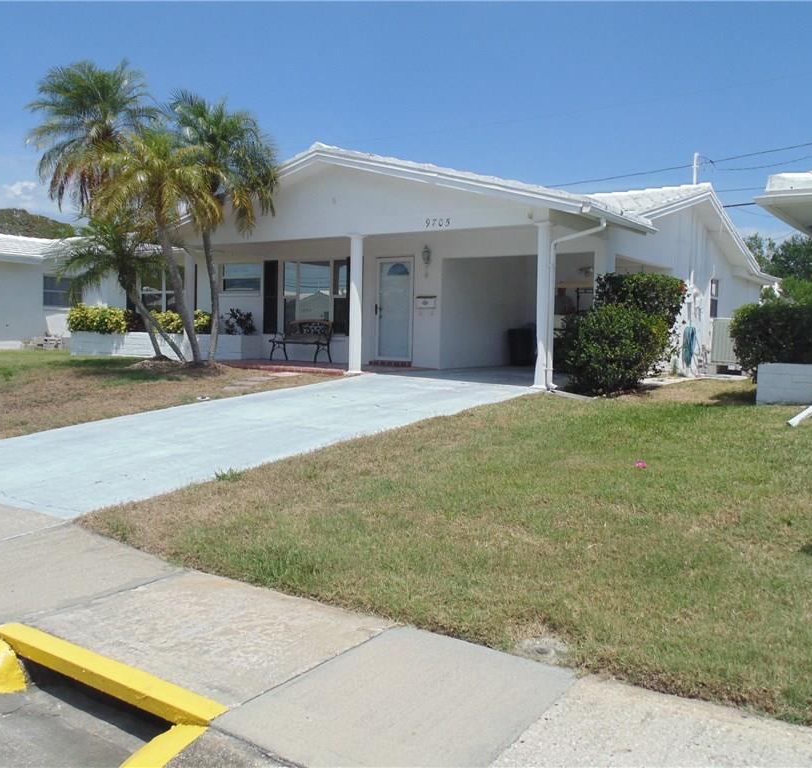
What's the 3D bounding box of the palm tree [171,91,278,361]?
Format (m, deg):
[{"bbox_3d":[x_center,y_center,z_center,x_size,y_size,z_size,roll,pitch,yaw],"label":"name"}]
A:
[{"bbox_3d":[-3.096,-2.611,13.402,1.750,4.367,1.750,0,4,-13],"label":"palm tree"}]

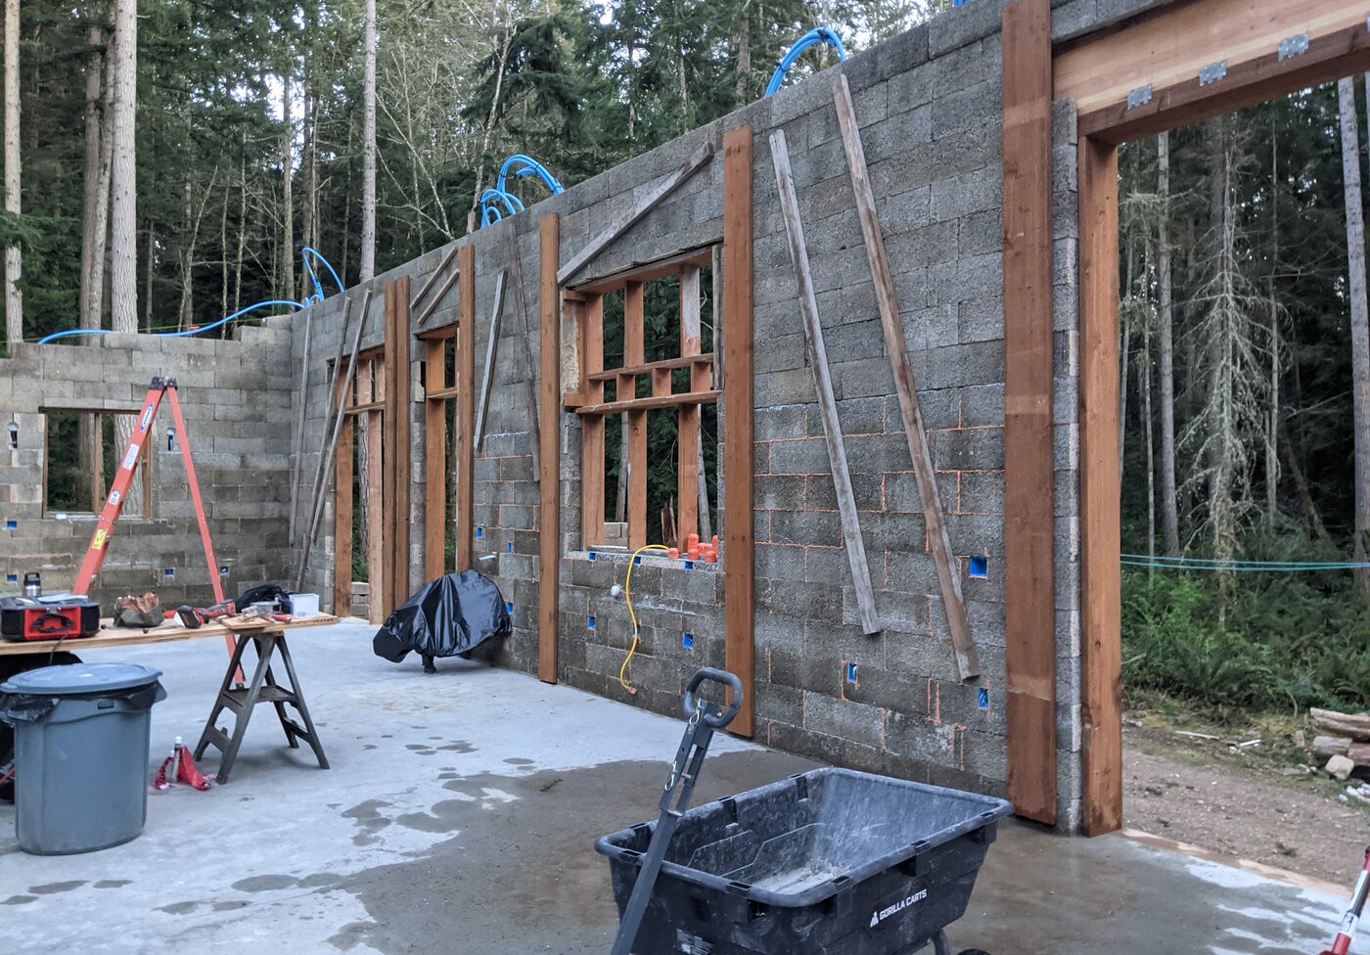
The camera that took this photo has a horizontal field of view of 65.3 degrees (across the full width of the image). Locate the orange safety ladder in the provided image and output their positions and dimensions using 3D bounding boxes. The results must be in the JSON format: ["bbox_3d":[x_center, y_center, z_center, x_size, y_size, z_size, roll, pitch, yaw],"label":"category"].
[{"bbox_3d":[-4.080,0.403,8.060,1.420,2.370,0.640,0,-1,-24],"label":"orange safety ladder"}]

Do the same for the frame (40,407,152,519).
[{"bbox_3d":[-6.971,-0.156,12.686,1.168,1.284,0.200,1,-1,-36],"label":"frame"}]

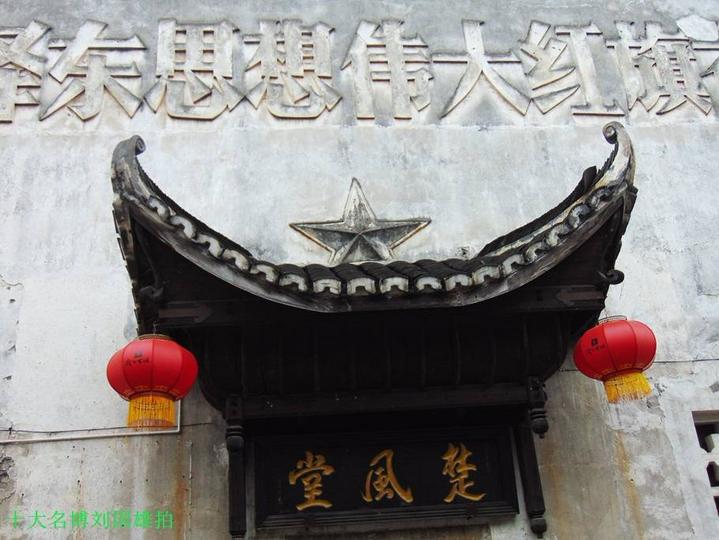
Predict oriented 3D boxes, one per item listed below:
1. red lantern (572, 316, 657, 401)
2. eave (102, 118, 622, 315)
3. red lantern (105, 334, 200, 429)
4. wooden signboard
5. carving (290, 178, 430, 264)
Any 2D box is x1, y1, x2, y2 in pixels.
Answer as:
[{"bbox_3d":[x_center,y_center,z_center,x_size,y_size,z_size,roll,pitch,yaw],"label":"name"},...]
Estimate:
[{"bbox_3d":[1.882,0.640,5.891,0.590,0.610,0.590,-2,-22,-5],"label":"red lantern"},{"bbox_3d":[0.141,-0.121,6.194,3.780,1.411,1.291,-2,-22,-5],"label":"eave"},{"bbox_3d":[-1.397,0.742,5.465,0.590,0.610,0.590,-2,-22,-5],"label":"red lantern"},{"bbox_3d":[0.203,1.554,6.104,1.948,0.661,0.090,-2,-22,-5],"label":"wooden signboard"},{"bbox_3d":[0.004,-0.274,6.832,1.210,1.150,0.200,-2,-22,-5],"label":"carving"}]

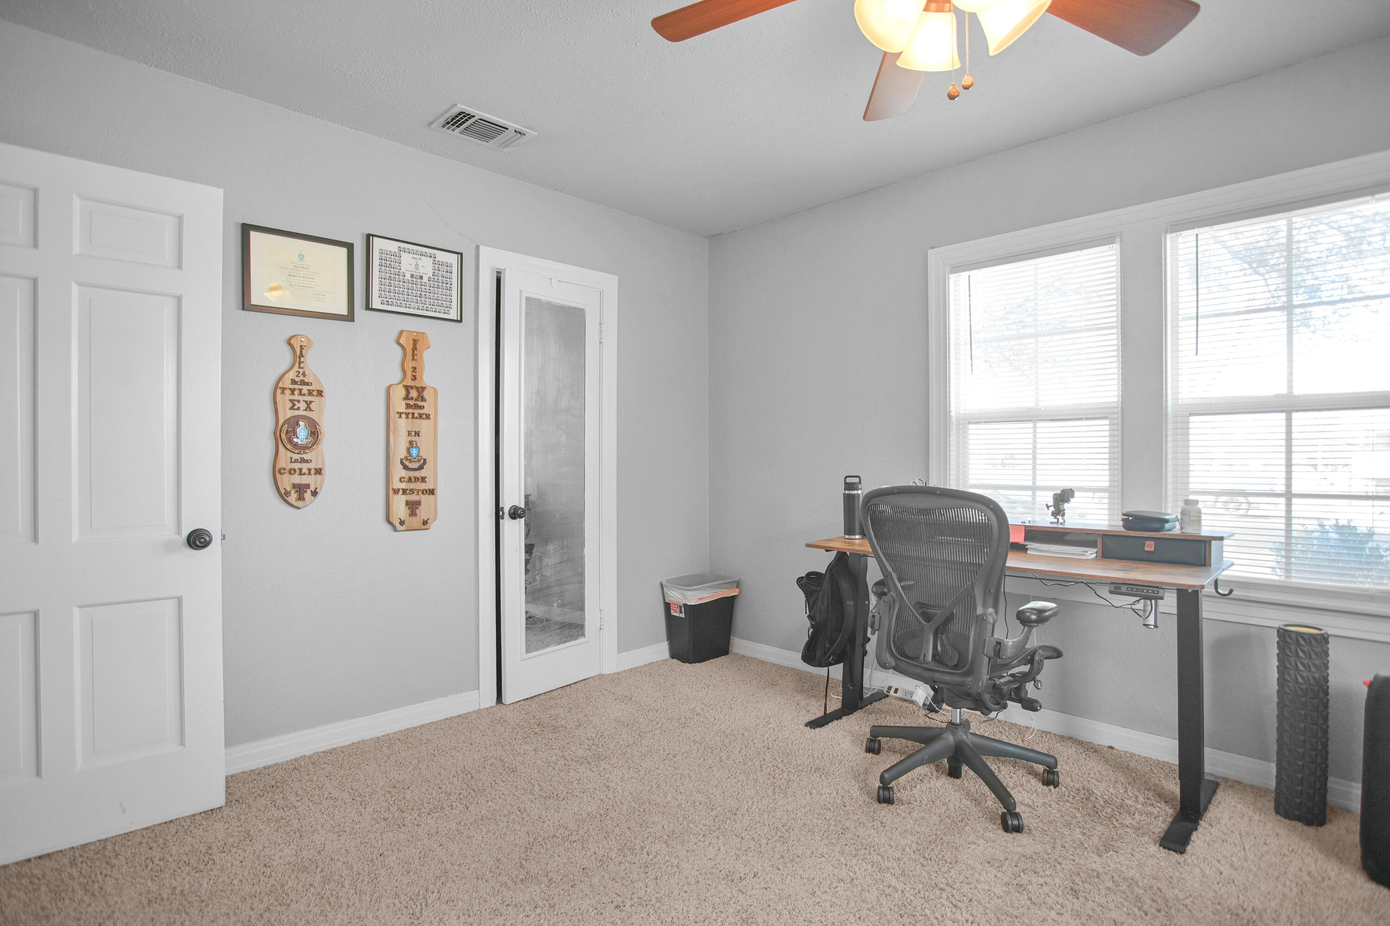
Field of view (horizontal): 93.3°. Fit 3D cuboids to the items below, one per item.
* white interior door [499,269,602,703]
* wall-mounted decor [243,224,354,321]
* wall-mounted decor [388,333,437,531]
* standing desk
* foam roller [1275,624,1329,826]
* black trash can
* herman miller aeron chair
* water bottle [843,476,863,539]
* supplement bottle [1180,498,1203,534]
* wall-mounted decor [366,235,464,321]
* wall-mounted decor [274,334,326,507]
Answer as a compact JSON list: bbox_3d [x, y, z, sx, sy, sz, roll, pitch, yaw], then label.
[{"bbox_3d":[-0.692,0.105,3.217,0.037,1.993,0.575,0,0,43],"label":"white interior door"},{"bbox_3d":[-1.502,-0.713,2.504,0.372,0.315,0.022,0,0,-41],"label":"wall-mounted decor"},{"bbox_3d":[-1.192,-0.136,2.776,0.200,0.840,0.022,0,0,-41],"label":"wall-mounted decor"},{"bbox_3d":[1.157,0.685,2.545,1.380,0.870,0.640,0,0,42],"label":"standing desk"},{"bbox_3d":[1.915,0.822,2.070,0.125,0.596,0.125,0,0,42],"label":"foam roller"},{"bbox_3d":[0.030,0.905,3.800,0.375,0.430,0.265,0,0,-41],"label":"black trash can"},{"bbox_3d":[0.908,0.600,2.300,0.665,1.040,0.675,0,0,-41],"label":"herman miller aeron chair"},{"bbox_3d":[0.706,0.200,2.930,0.081,0.280,0.081,0,0,42],"label":"water bottle"},{"bbox_3d":[1.752,0.186,2.315,0.060,0.125,0.060,0,0,42],"label":"supplement bottle"},{"bbox_3d":[-1.181,-0.773,2.785,0.390,0.310,0.020,0,0,-41],"label":"wall-mounted decor"},{"bbox_3d":[-1.506,-0.157,2.501,0.172,0.660,0.022,0,0,-41],"label":"wall-mounted decor"}]

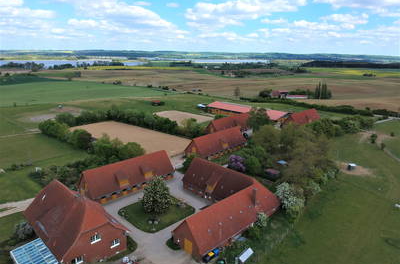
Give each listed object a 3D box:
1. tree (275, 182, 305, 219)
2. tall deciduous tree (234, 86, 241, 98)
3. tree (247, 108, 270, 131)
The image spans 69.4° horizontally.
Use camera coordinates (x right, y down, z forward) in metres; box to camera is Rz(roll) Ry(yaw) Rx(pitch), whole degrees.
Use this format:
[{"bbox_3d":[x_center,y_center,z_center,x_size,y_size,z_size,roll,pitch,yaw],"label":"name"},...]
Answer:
[{"bbox_3d":[22.671,17.294,72.936,7.400,8.400,7.400,6,16,18],"label":"tree"},{"bbox_3d":[34.938,-36.801,269.159,5.600,11.600,5.600,3,15,7],"label":"tall deciduous tree"},{"bbox_3d":[31.315,-6.531,154.649,12.000,12.300,12.000,4,15,11],"label":"tree"}]

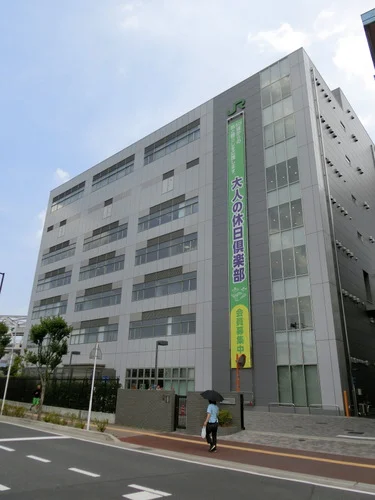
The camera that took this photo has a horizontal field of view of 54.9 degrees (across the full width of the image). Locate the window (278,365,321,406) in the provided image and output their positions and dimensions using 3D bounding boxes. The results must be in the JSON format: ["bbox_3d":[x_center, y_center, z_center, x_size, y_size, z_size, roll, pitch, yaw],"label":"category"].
[{"bbox_3d":[8.131,9.841,26.201,3.146,2.728,0.200,-15,-26,38],"label":"window"}]

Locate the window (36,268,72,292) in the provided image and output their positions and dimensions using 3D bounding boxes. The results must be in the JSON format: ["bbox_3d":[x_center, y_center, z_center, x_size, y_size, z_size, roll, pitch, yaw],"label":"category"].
[{"bbox_3d":[-19.721,4.399,53.538,9.364,2.830,0.200,-15,-26,38],"label":"window"}]

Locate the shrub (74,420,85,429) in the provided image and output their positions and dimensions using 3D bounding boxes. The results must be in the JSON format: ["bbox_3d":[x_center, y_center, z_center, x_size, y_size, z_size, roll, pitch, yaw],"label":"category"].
[{"bbox_3d":[-4.875,7.885,16.298,0.420,0.360,0.400,-15,-26,38],"label":"shrub"}]

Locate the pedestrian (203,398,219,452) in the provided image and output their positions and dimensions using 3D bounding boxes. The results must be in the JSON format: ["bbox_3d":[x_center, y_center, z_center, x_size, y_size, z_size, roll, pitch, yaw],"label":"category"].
[{"bbox_3d":[0.776,5.663,11.868,0.500,1.640,0.500,19,-27,-39],"label":"pedestrian"}]

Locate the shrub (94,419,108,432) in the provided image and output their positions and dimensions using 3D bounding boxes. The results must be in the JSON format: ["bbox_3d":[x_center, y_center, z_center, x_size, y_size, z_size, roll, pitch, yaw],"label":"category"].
[{"bbox_3d":[-3.563,7.381,15.266,0.580,0.540,0.520,1,-20,1],"label":"shrub"}]

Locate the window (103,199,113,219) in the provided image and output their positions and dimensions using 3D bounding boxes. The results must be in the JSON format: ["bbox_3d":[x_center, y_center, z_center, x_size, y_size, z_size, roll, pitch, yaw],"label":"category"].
[{"bbox_3d":[-10.769,-5.532,49.257,1.838,2.712,0.150,-15,-26,38],"label":"window"}]

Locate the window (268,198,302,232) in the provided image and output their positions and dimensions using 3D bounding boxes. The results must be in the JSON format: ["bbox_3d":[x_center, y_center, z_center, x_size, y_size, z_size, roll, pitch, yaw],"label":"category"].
[{"bbox_3d":[8.414,-2.779,30.930,3.102,2.487,0.200,-15,-26,38],"label":"window"}]

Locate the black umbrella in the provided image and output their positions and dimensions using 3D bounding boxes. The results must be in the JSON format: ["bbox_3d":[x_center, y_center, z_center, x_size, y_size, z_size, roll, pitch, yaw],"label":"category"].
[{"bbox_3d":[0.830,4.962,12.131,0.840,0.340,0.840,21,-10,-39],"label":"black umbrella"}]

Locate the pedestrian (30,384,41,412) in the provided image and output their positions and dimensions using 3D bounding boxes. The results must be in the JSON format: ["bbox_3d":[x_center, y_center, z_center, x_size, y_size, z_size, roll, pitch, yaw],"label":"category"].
[{"bbox_3d":[-9.488,9.469,22.968,0.620,1.660,0.500,-15,-26,38],"label":"pedestrian"}]

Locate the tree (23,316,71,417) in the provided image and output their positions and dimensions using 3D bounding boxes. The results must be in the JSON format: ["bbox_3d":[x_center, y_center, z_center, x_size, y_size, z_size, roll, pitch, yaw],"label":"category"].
[{"bbox_3d":[-7.468,6.330,19.652,2.550,5.371,2.550,-15,-26,38],"label":"tree"}]

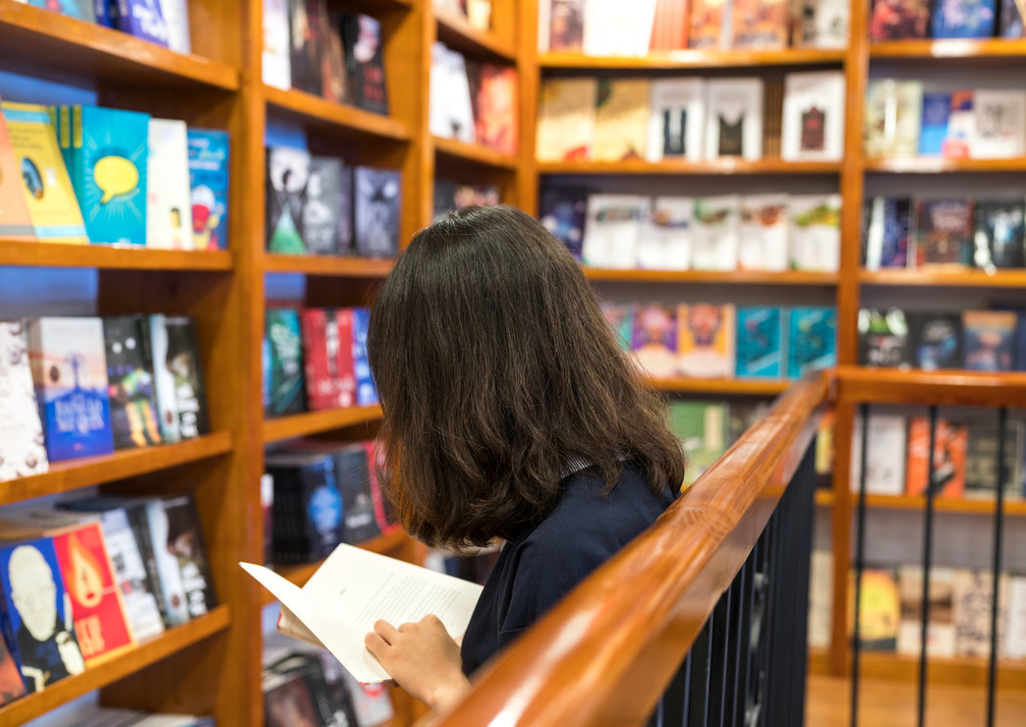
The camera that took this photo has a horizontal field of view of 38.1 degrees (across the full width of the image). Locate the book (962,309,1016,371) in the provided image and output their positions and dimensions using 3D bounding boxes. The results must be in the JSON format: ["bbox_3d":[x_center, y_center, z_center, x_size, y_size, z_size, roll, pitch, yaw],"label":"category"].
[{"bbox_3d":[1.304,-0.042,4.074,0.141,0.207,0.027,2,-5,13],"label":"book"}]

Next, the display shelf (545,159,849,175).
[{"bbox_3d":[0.551,-0.589,4.561,0.909,0.035,0.270,2,4,16],"label":"display shelf"}]

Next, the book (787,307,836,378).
[{"bbox_3d":[0.889,-0.057,4.401,0.137,0.210,0.030,2,-3,14],"label":"book"}]

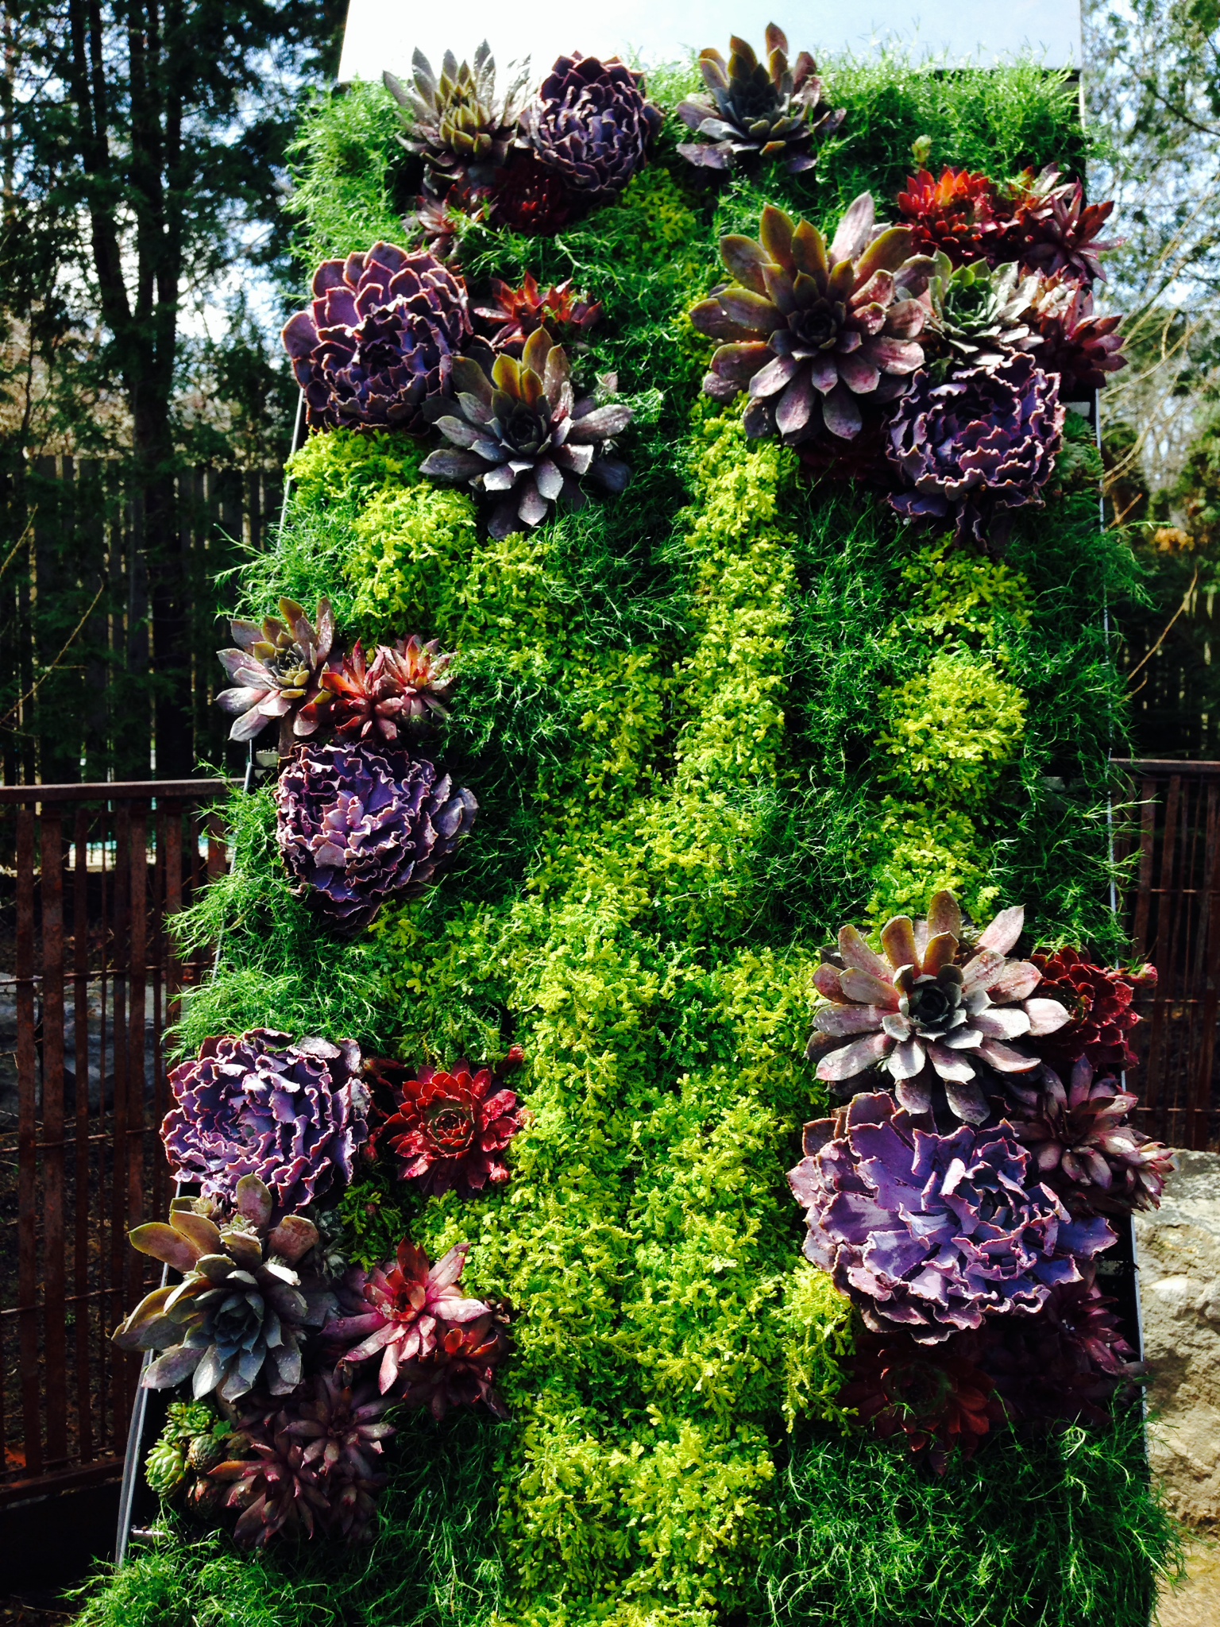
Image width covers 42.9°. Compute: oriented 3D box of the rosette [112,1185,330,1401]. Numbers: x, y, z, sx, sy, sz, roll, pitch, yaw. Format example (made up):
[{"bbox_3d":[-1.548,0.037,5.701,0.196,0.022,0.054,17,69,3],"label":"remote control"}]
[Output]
[{"bbox_3d":[-0.239,0.295,0.959,0.131,0.131,0.066,2,-19,6],"label":"rosette"}]

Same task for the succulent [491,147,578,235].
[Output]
[{"bbox_3d":[-0.057,-0.501,1.238,0.080,0.080,0.040,2,-11,4],"label":"succulent"}]

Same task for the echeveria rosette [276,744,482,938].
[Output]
[{"bbox_3d":[-0.163,0.016,1.075,0.134,0.134,0.070,1,-19,7],"label":"echeveria rosette"}]

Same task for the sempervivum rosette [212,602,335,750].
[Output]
[{"bbox_3d":[-0.239,-0.101,1.109,0.098,0.098,0.049,2,-19,6],"label":"sempervivum rosette"}]

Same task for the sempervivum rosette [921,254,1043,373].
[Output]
[{"bbox_3d":[0.282,-0.379,1.177,0.097,0.097,0.048,1,-19,7],"label":"sempervivum rosette"}]

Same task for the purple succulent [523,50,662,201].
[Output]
[{"bbox_3d":[-0.013,-0.548,1.237,0.109,0.109,0.066,2,-7,4],"label":"purple succulent"}]

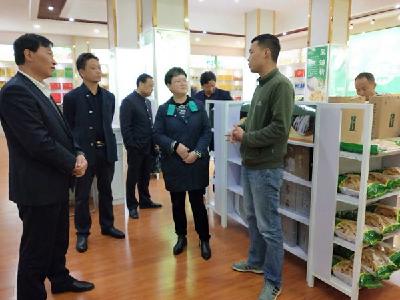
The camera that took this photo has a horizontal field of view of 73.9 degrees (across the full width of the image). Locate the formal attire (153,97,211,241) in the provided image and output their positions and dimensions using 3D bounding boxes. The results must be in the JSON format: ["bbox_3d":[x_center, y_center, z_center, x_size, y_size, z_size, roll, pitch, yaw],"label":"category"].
[{"bbox_3d":[-0.155,0.150,2.309,0.490,1.260,0.320,-1,8,-9],"label":"formal attire"}]

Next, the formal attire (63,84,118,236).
[{"bbox_3d":[-0.965,0.130,2.458,0.500,1.380,0.330,-7,10,-42],"label":"formal attire"}]

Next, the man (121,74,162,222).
[{"bbox_3d":[-0.705,-0.067,3.269,0.400,1.680,0.480,4,8,28],"label":"man"}]

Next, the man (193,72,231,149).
[{"bbox_3d":[0.170,-0.082,3.267,0.500,1.710,0.380,-2,8,-15],"label":"man"}]

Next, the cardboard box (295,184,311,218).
[{"bbox_3d":[0.861,0.357,2.022,0.180,0.245,0.165,-4,8,-27],"label":"cardboard box"}]

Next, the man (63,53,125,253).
[{"bbox_3d":[-0.955,0.016,2.443,0.520,1.730,0.400,-7,10,-42],"label":"man"}]

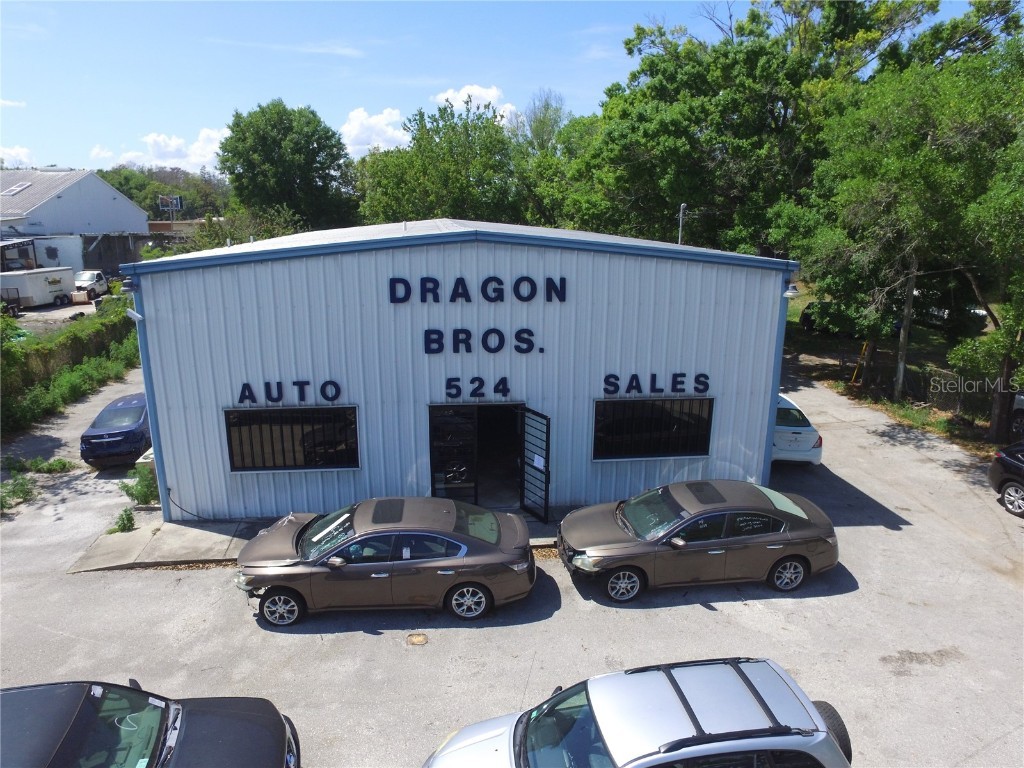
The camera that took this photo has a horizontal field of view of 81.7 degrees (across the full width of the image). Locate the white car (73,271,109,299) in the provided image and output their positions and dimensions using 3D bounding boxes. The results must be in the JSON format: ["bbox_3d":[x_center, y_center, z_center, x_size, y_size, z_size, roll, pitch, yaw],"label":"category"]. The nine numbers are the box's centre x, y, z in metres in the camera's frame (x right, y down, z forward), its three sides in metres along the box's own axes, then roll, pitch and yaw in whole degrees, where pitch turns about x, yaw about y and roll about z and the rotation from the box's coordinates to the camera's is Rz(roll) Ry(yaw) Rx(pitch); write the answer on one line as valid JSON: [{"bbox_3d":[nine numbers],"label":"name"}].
[{"bbox_3d":[-33.461,-7.798,46.717,1.920,1.900,5.200,-2,15,-10],"label":"white car"}]

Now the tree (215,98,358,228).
[{"bbox_3d":[-15.959,-13.092,43.855,10.081,14.824,10.081,0,14,0],"label":"tree"}]

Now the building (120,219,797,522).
[{"bbox_3d":[-1.474,-1.938,18.882,12.650,5.688,15.000,-1,15,-6],"label":"building"}]

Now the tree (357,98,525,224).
[{"bbox_3d":[-4.491,-11.189,38.724,10.507,13.772,10.507,0,14,0],"label":"tree"}]

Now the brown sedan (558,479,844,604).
[{"bbox_3d":[3.192,2.540,10.279,4.720,1.470,1.860,-1,15,-6],"label":"brown sedan"}]

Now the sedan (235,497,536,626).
[{"bbox_3d":[-1.980,2.701,9.598,4.720,1.470,1.860,-1,15,-4],"label":"sedan"}]

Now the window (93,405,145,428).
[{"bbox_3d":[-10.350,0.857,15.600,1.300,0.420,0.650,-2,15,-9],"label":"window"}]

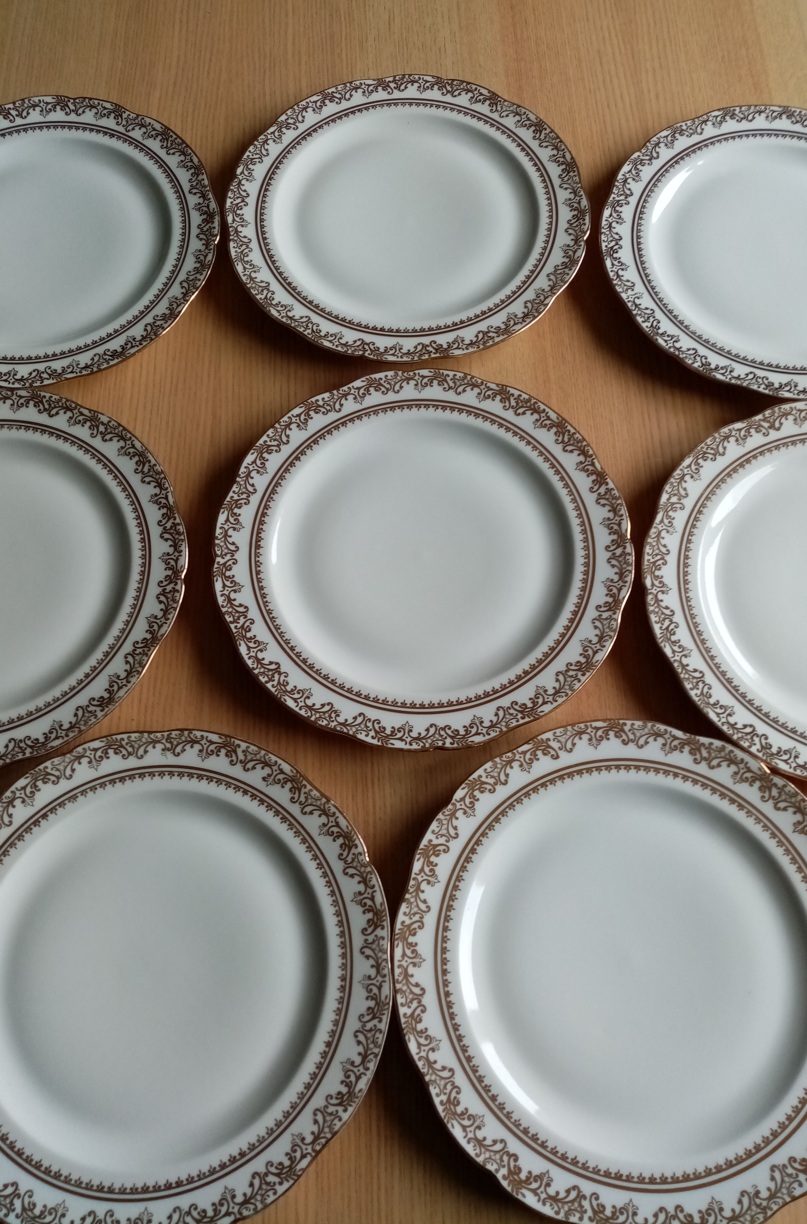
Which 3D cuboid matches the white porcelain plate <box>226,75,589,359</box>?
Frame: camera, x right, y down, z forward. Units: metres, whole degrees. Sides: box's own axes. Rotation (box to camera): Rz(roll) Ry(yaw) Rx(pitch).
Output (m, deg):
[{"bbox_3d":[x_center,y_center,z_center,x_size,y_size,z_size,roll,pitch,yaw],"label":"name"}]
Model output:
[{"bbox_3d":[0.003,-0.288,0.676,0.264,0.024,0.264,0,70,0],"label":"white porcelain plate"}]

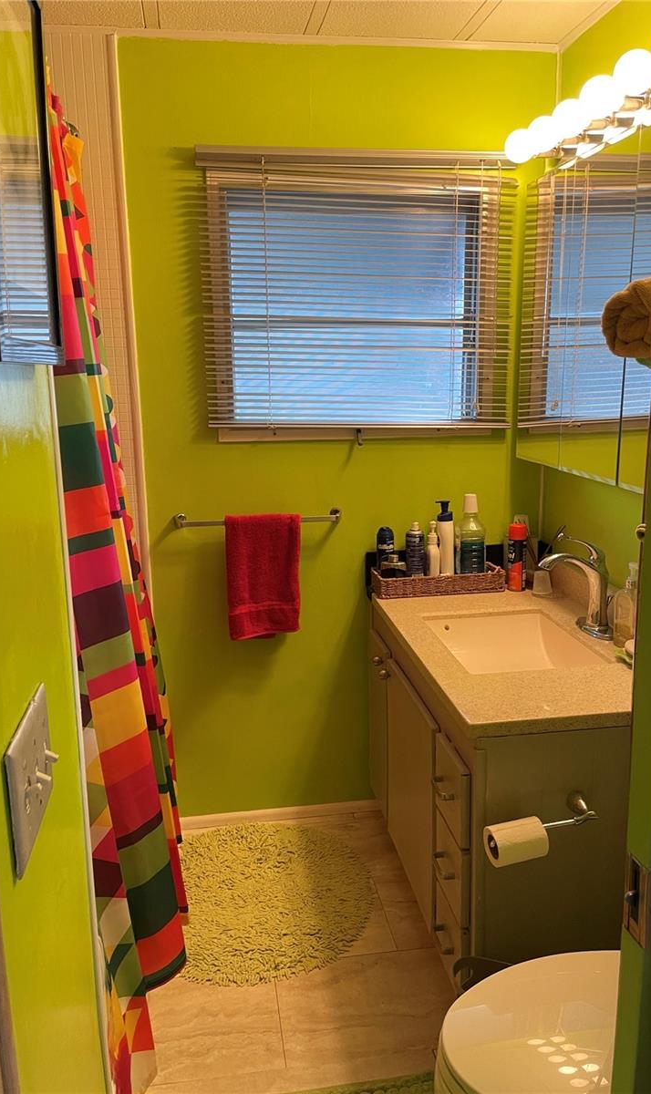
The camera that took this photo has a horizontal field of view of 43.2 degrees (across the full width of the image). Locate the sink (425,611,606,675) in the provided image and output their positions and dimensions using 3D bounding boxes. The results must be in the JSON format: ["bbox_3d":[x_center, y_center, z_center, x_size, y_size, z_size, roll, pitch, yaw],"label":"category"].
[{"bbox_3d":[0.447,0.294,2.004,0.345,0.145,0.430,-3,13,-8],"label":"sink"}]

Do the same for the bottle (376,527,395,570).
[{"bbox_3d":[0.180,0.036,2.462,0.053,0.193,0.053,-3,12,-8],"label":"bottle"}]

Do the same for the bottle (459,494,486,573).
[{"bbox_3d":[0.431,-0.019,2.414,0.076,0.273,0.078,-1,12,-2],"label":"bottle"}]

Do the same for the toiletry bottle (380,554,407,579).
[{"bbox_3d":[0.203,0.081,2.433,0.074,0.117,0.040,-3,12,-8],"label":"toiletry bottle"}]

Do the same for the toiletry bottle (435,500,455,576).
[{"bbox_3d":[0.351,-0.008,2.401,0.060,0.261,0.049,-3,13,-8],"label":"toiletry bottle"}]

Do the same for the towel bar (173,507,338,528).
[{"bbox_3d":[-0.189,-0.083,2.366,0.490,0.046,0.075,-3,13,-8],"label":"towel bar"}]

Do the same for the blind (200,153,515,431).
[{"bbox_3d":[0.098,-0.669,2.295,0.850,0.720,0.090,-3,13,-8],"label":"blind"}]

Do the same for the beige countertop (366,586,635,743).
[{"bbox_3d":[0.467,0.228,2.016,0.548,0.030,0.944,-3,13,-8],"label":"beige countertop"}]

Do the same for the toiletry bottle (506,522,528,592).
[{"bbox_3d":[0.559,0.025,2.395,0.056,0.201,0.056,3,13,18],"label":"toiletry bottle"}]

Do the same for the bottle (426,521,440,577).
[{"bbox_3d":[0.314,0.028,2.378,0.041,0.203,0.043,-1,12,-2],"label":"bottle"}]

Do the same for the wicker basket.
[{"bbox_3d":[0.343,0.101,2.484,0.388,0.062,0.125,-3,12,-8],"label":"wicker basket"}]

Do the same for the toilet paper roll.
[{"bbox_3d":[0.370,0.573,1.598,0.102,0.076,0.076,-7,13,-13],"label":"toilet paper roll"}]

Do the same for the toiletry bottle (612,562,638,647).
[{"bbox_3d":[0.723,0.134,1.959,0.060,0.206,0.056,-3,12,-8],"label":"toiletry bottle"}]

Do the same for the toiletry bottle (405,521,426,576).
[{"bbox_3d":[0.268,0.030,2.448,0.056,0.206,0.056,-3,12,-8],"label":"toiletry bottle"}]

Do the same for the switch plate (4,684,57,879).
[{"bbox_3d":[-0.266,0.211,0.769,0.018,0.116,0.162,-3,12,-8],"label":"switch plate"}]

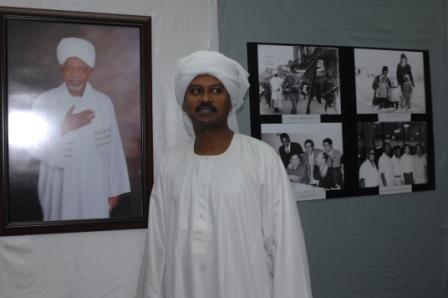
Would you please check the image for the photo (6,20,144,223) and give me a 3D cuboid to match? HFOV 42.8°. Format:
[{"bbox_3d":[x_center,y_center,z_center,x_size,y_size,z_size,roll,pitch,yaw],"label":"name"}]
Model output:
[{"bbox_3d":[-0.574,-0.105,2.244,0.535,0.810,0.030,-1,-2,-19],"label":"photo"}]

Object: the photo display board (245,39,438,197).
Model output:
[{"bbox_3d":[0.567,-0.128,2.643,0.960,0.690,0.020,-1,-2,-19],"label":"photo display board"}]

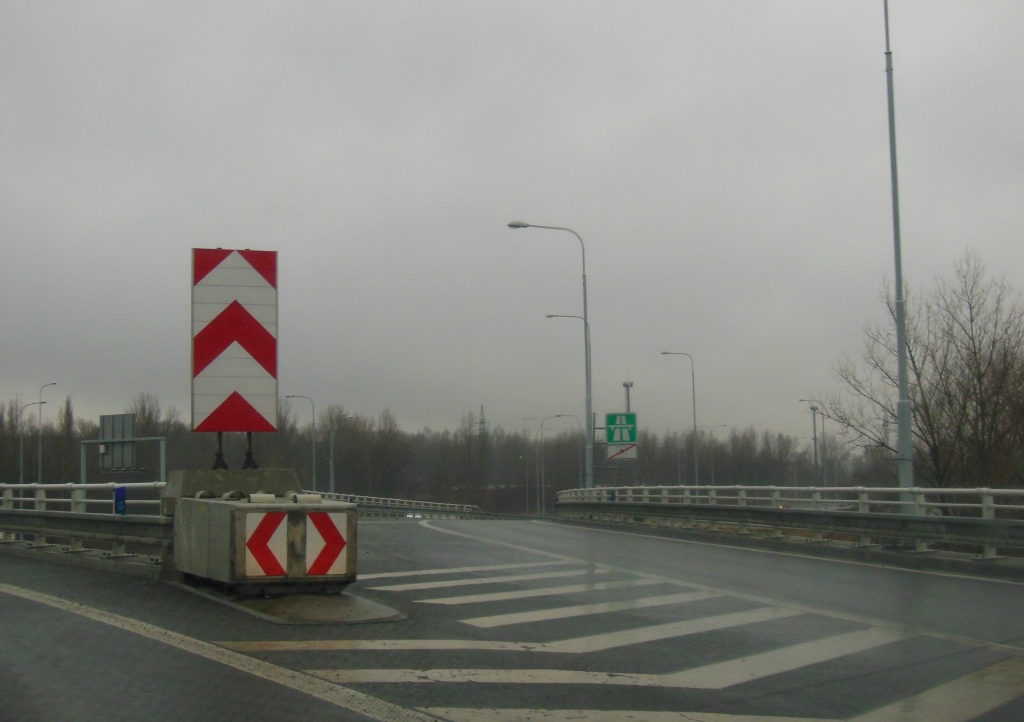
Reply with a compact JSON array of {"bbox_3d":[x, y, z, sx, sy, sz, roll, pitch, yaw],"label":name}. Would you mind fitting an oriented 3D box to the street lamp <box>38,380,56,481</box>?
[{"bbox_3d":[-33.687,6.770,111.569,0.300,10.300,2.500,2,-5,-27],"label":"street lamp"}]

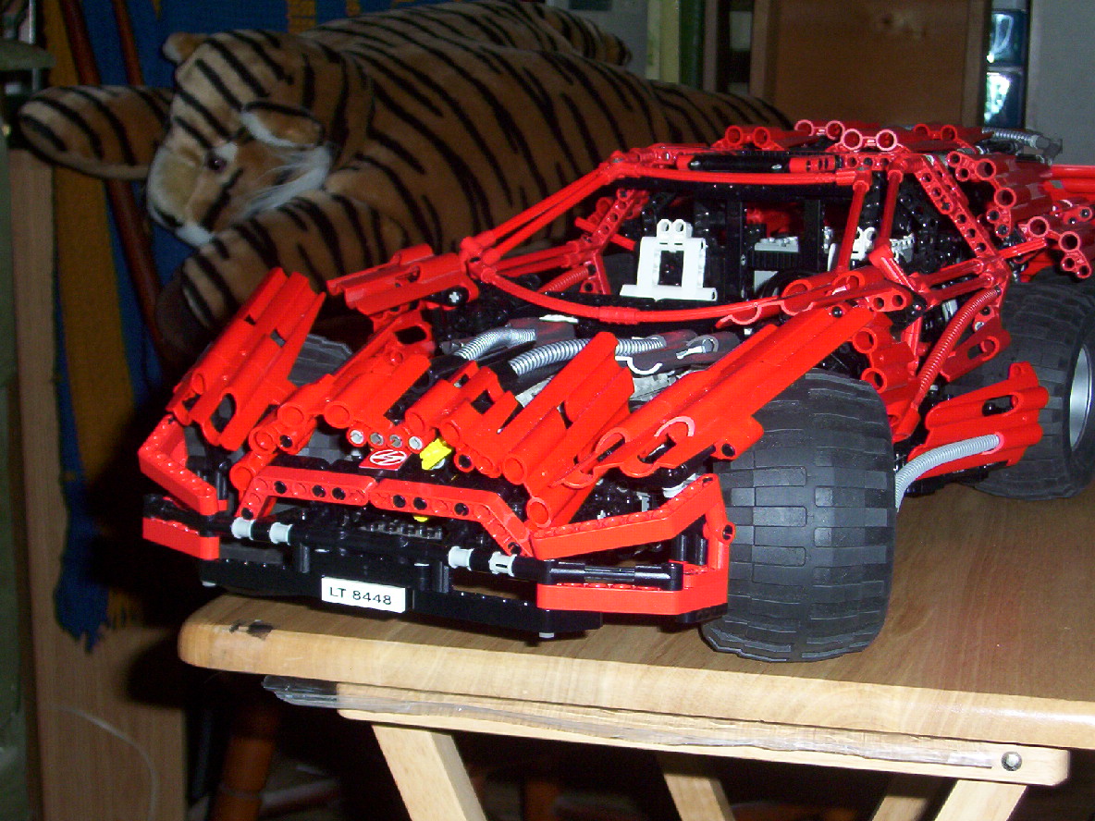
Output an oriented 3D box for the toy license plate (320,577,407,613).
[{"bbox_3d":[-0.063,0.063,0.691,0.032,0.008,0.003,6,14,26],"label":"toy license plate"}]

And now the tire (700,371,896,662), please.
[{"bbox_3d":[0.088,0.038,0.734,0.064,0.105,0.105,0,12,-1],"label":"tire"}]

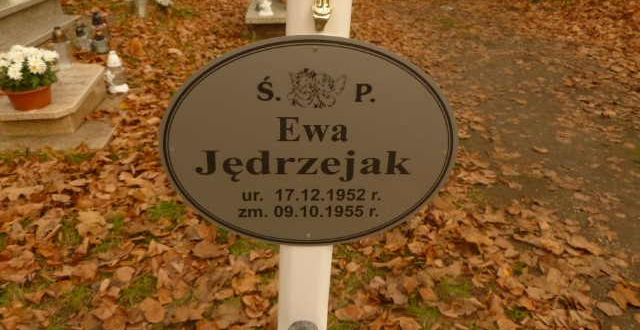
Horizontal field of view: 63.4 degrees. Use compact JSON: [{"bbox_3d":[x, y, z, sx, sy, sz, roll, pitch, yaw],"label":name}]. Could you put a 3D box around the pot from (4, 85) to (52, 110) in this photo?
[{"bbox_3d":[-1.239,-0.296,2.220,0.180,0.090,0.180,2,26,-1],"label":"pot"}]

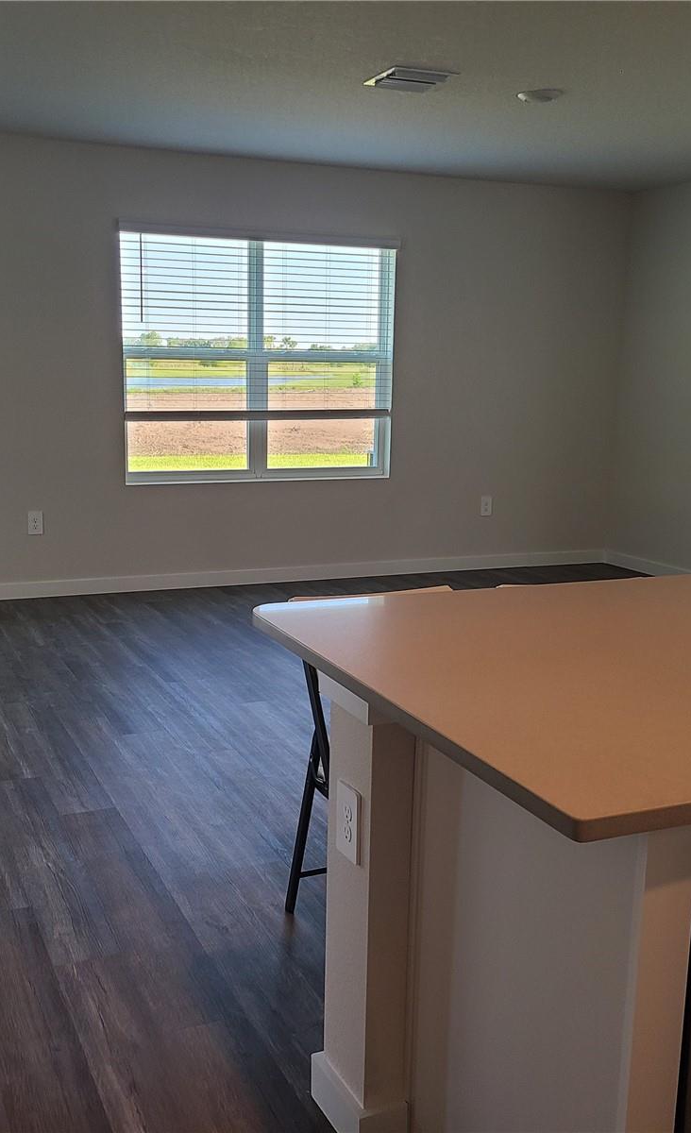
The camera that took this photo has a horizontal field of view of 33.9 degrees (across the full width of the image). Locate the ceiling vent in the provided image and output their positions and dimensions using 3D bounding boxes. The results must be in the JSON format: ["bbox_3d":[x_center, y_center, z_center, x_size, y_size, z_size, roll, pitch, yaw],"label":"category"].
[{"bbox_3d":[0.283,-2.075,4.847,0.289,0.025,0.336,-3,11,-23],"label":"ceiling vent"}]

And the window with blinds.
[{"bbox_3d":[-0.522,-1.296,7.143,1.799,1.526,0.120,-3,11,-23],"label":"window with blinds"}]

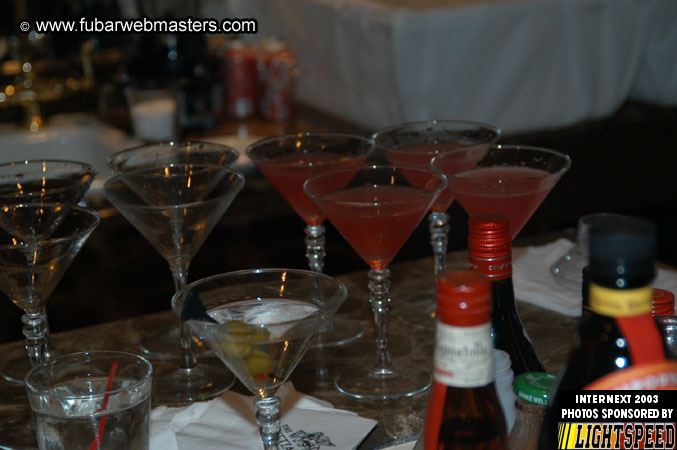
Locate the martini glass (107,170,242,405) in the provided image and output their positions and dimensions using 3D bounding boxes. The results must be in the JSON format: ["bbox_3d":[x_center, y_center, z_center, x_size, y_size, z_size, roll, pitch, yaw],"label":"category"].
[{"bbox_3d":[-0.134,0.052,1.549,0.118,0.174,0.118,-2,16,0],"label":"martini glass"}]

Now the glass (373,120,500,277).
[{"bbox_3d":[0.092,0.002,1.689,0.118,0.174,0.118,-2,16,0],"label":"glass"}]

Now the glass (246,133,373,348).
[{"bbox_3d":[-0.022,0.015,1.661,0.118,0.174,0.118,-2,16,0],"label":"glass"}]

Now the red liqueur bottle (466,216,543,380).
[{"bbox_3d":[0.098,0.118,1.157,0.075,0.253,0.075,-2,16,0],"label":"red liqueur bottle"}]

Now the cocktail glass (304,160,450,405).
[{"bbox_3d":[0.034,0.050,1.534,0.118,0.174,0.118,-2,16,0],"label":"cocktail glass"}]

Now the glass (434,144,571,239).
[{"bbox_3d":[0.142,0.031,1.584,0.118,0.174,0.118,-2,16,0],"label":"glass"}]

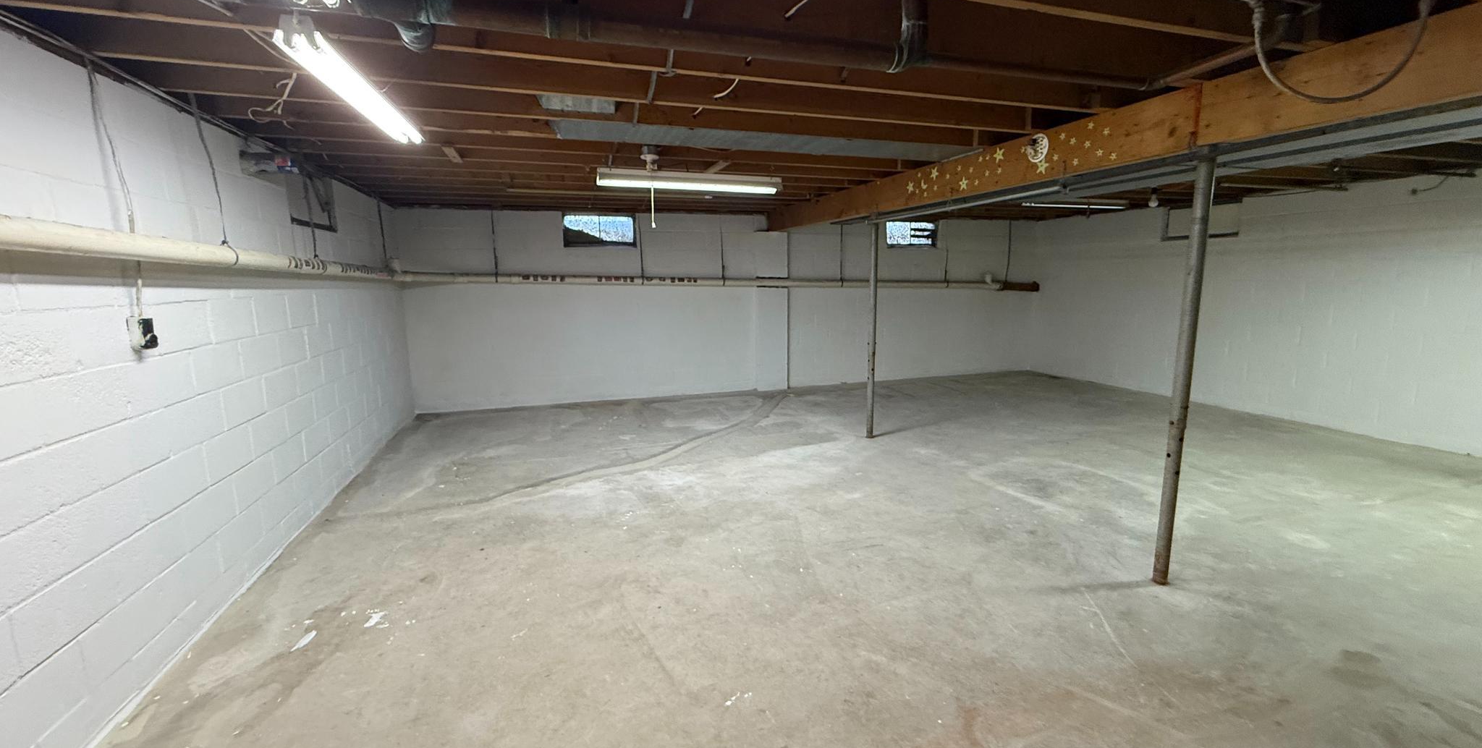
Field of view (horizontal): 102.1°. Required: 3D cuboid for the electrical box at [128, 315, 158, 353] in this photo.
[{"bbox_3d":[-2.205,-0.154,2.218,0.052,0.116,0.068,-3,9,-16],"label":"electrical box"}]

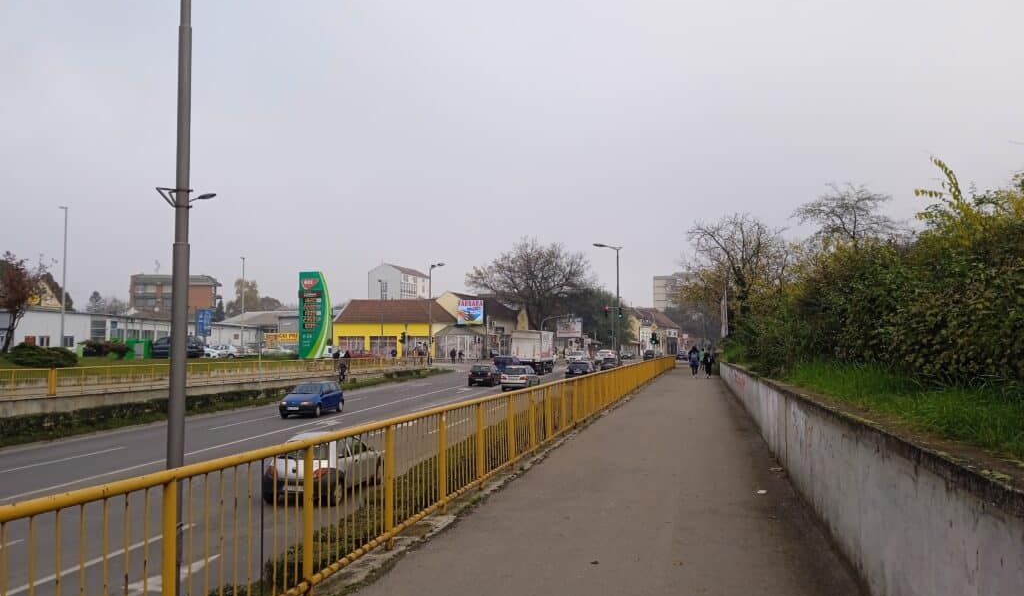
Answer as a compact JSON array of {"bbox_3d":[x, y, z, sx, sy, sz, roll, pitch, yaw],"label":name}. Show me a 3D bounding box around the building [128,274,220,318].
[{"bbox_3d":[-74.000,3.661,185.116,19.000,17.000,12.000,0,-3,0],"label":"building"}]

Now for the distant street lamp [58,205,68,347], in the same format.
[{"bbox_3d":[-26.900,-0.661,49.630,0.650,9.600,0.300,0,-3,5],"label":"distant street lamp"}]

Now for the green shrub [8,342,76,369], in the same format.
[{"bbox_3d":[-26.924,3.297,47.500,3.750,1.420,3.000,2,-4,-29],"label":"green shrub"}]

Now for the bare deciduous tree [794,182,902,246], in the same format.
[{"bbox_3d":[16.800,-1.262,42.153,6.000,8.800,6.000,0,-3,0],"label":"bare deciduous tree"}]

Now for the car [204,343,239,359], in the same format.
[{"bbox_3d":[-31.300,5.907,89.807,3.950,1.430,1.680,0,-3,8],"label":"car"}]

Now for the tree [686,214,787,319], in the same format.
[{"bbox_3d":[14.094,-1.036,52.000,6.100,8.100,5.800,-1,-3,15],"label":"tree"}]

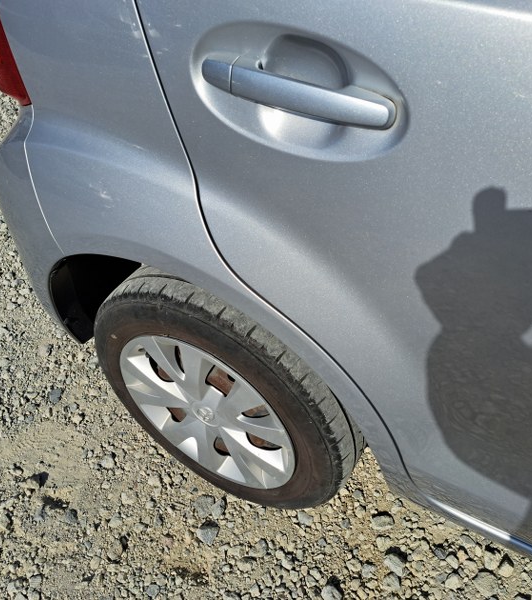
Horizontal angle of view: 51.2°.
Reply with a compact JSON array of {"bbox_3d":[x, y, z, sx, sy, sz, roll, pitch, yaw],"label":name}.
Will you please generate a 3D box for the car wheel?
[{"bbox_3d":[-0.077,0.175,1.113,0.580,0.575,0.170,20,48,24],"label":"car wheel"}]

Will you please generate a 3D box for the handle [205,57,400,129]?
[{"bbox_3d":[0.029,-0.209,0.551,0.210,0.031,0.038,23,49,21],"label":"handle"}]

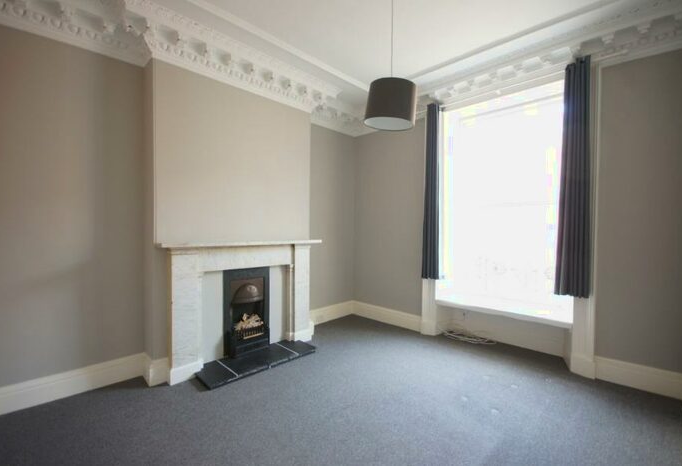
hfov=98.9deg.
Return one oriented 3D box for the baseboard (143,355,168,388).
[{"bbox_3d":[-1.561,1.126,2.450,0.121,0.199,0.254,0,1,-45],"label":"baseboard"}]

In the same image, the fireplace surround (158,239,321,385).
[{"bbox_3d":[-0.862,0.655,2.859,1.596,1.143,0.184,0,1,-45],"label":"fireplace surround"}]

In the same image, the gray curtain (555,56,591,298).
[{"bbox_3d":[1.998,-0.454,2.499,0.236,2.004,0.121,1,1,43],"label":"gray curtain"}]

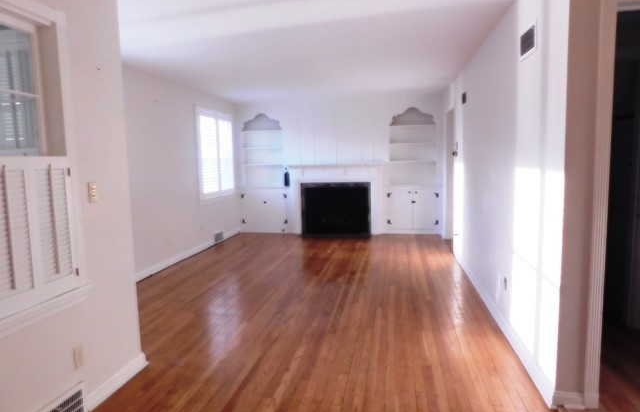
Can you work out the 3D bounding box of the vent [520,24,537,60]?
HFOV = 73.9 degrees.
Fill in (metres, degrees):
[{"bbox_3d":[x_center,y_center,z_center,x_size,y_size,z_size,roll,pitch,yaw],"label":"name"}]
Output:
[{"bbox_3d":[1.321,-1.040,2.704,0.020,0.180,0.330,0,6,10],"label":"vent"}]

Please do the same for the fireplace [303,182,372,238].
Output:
[{"bbox_3d":[0.321,0.044,7.856,1.270,0.980,0.380,0,6,10],"label":"fireplace"}]

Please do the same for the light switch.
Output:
[{"bbox_3d":[-1.292,-0.076,2.432,0.015,0.116,0.073,0,6,10],"label":"light switch"}]

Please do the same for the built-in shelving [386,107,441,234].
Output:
[{"bbox_3d":[1.694,-0.628,7.731,0.960,2.280,0.300,0,6,10],"label":"built-in shelving"}]

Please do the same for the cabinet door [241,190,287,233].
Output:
[{"bbox_3d":[-1.083,0.106,8.186,0.910,0.800,0.040,0,6,10],"label":"cabinet door"}]

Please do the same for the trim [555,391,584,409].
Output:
[{"bbox_3d":[1.343,1.050,2.300,0.165,0.102,0.022,0,6,10],"label":"trim"}]

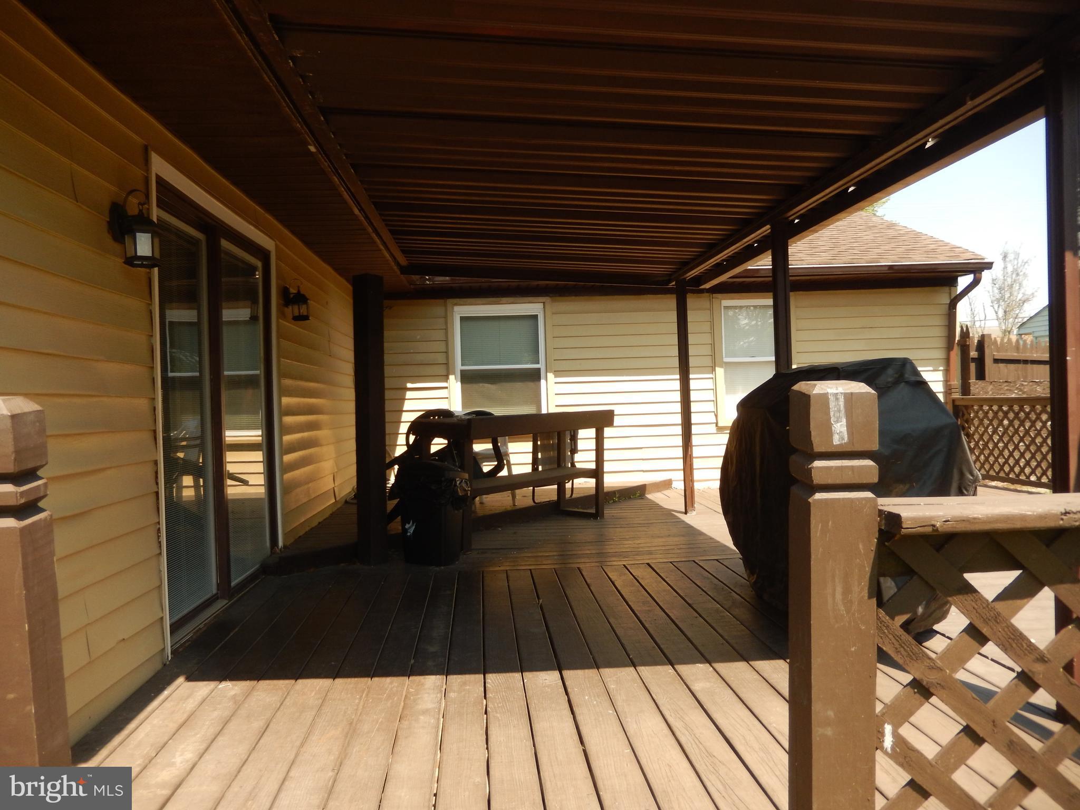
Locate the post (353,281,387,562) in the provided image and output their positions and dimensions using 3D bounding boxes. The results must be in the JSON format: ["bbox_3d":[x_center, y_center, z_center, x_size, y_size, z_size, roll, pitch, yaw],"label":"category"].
[{"bbox_3d":[-1.147,0.094,5.206,0.145,1.890,0.145,-2,0,32],"label":"post"}]

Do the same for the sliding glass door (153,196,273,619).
[{"bbox_3d":[-1.707,0.017,4.263,0.110,2.020,1.800,-2,0,-4],"label":"sliding glass door"}]

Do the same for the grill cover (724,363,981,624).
[{"bbox_3d":[1.413,0.378,3.769,0.710,1.140,1.240,-2,0,-4],"label":"grill cover"}]

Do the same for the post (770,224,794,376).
[{"bbox_3d":[1.460,-0.066,4.708,0.076,2.060,0.076,-2,0,-4],"label":"post"}]

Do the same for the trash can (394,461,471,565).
[{"bbox_3d":[-0.720,0.706,5.219,0.410,0.630,0.370,-2,0,20],"label":"trash can"}]

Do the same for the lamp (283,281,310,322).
[{"bbox_3d":[-1.716,-0.744,5.521,0.175,0.285,0.130,-2,0,-4],"label":"lamp"}]

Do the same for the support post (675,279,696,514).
[{"bbox_3d":[1.294,-0.081,6.988,0.076,2.080,0.076,-2,0,-4],"label":"support post"}]

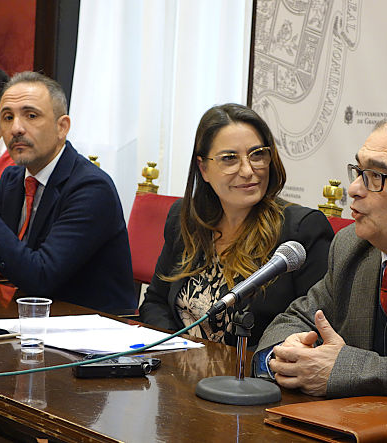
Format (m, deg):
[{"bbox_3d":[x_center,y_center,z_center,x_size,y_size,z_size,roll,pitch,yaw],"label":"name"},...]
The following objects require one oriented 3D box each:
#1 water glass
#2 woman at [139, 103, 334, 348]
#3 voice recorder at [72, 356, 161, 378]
[{"bbox_3d":[-0.316,0.208,2.627,0.071,0.099,0.071,3,6,0],"label":"water glass"},{"bbox_3d":[0.011,0.379,2.881,0.490,1.260,0.700,8,8,38],"label":"woman"},{"bbox_3d":[-0.143,0.270,2.474,0.156,0.025,0.064,1,6,-15],"label":"voice recorder"}]

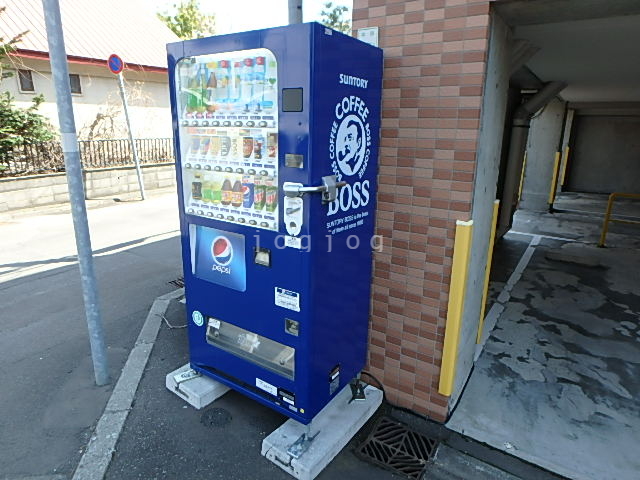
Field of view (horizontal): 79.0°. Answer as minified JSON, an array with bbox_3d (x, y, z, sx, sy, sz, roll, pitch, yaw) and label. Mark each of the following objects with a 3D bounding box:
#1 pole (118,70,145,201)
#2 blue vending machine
[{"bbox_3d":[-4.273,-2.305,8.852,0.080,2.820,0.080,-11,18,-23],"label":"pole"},{"bbox_3d":[-0.240,-0.078,2.169,0.892,1.815,0.599,11,18,32],"label":"blue vending machine"}]

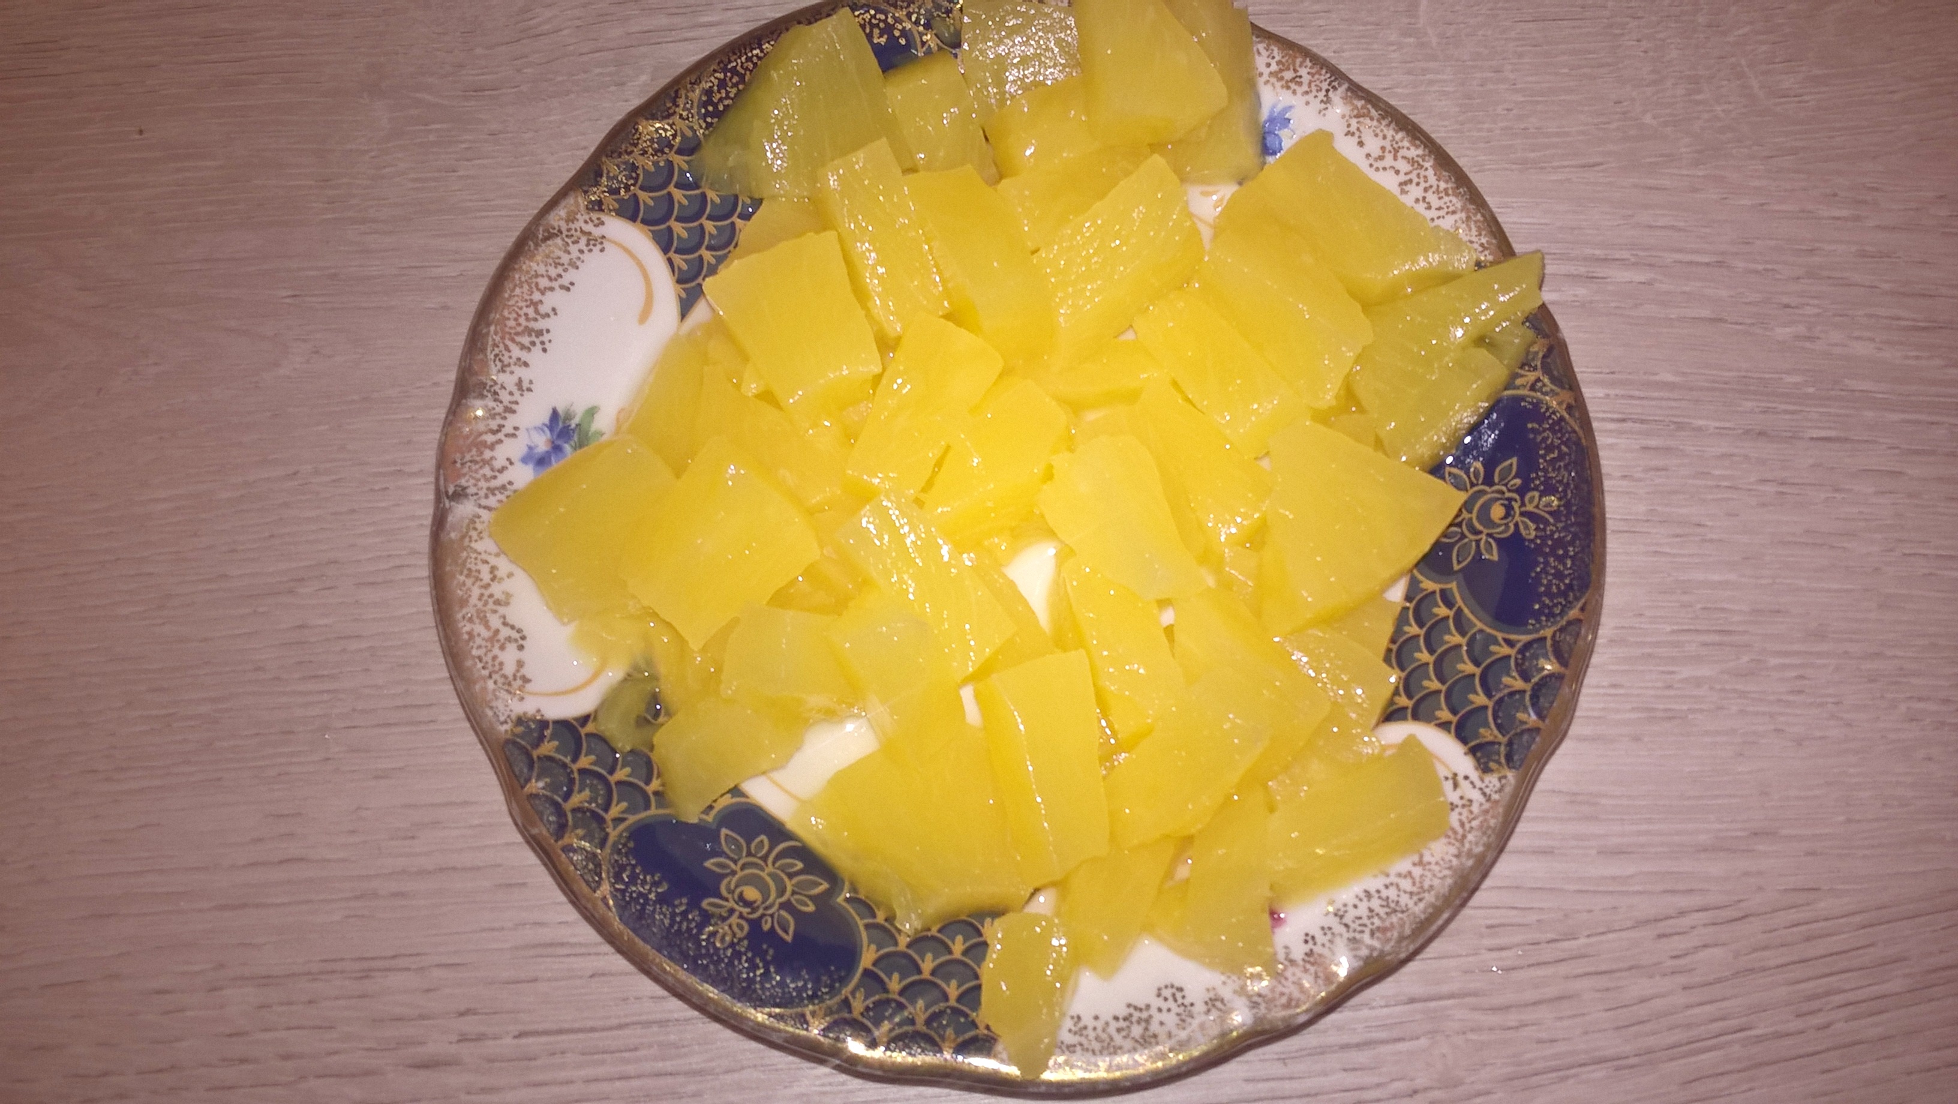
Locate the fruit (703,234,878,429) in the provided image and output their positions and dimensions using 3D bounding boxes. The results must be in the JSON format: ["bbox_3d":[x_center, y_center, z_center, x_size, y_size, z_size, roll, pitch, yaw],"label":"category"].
[{"bbox_3d":[-0.030,-0.036,0.269,0.024,0.013,0.028,-22,76,-5],"label":"fruit"}]

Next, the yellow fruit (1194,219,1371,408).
[{"bbox_3d":[0.053,-0.040,0.266,0.016,0.012,0.035,-38,78,-8],"label":"yellow fruit"}]

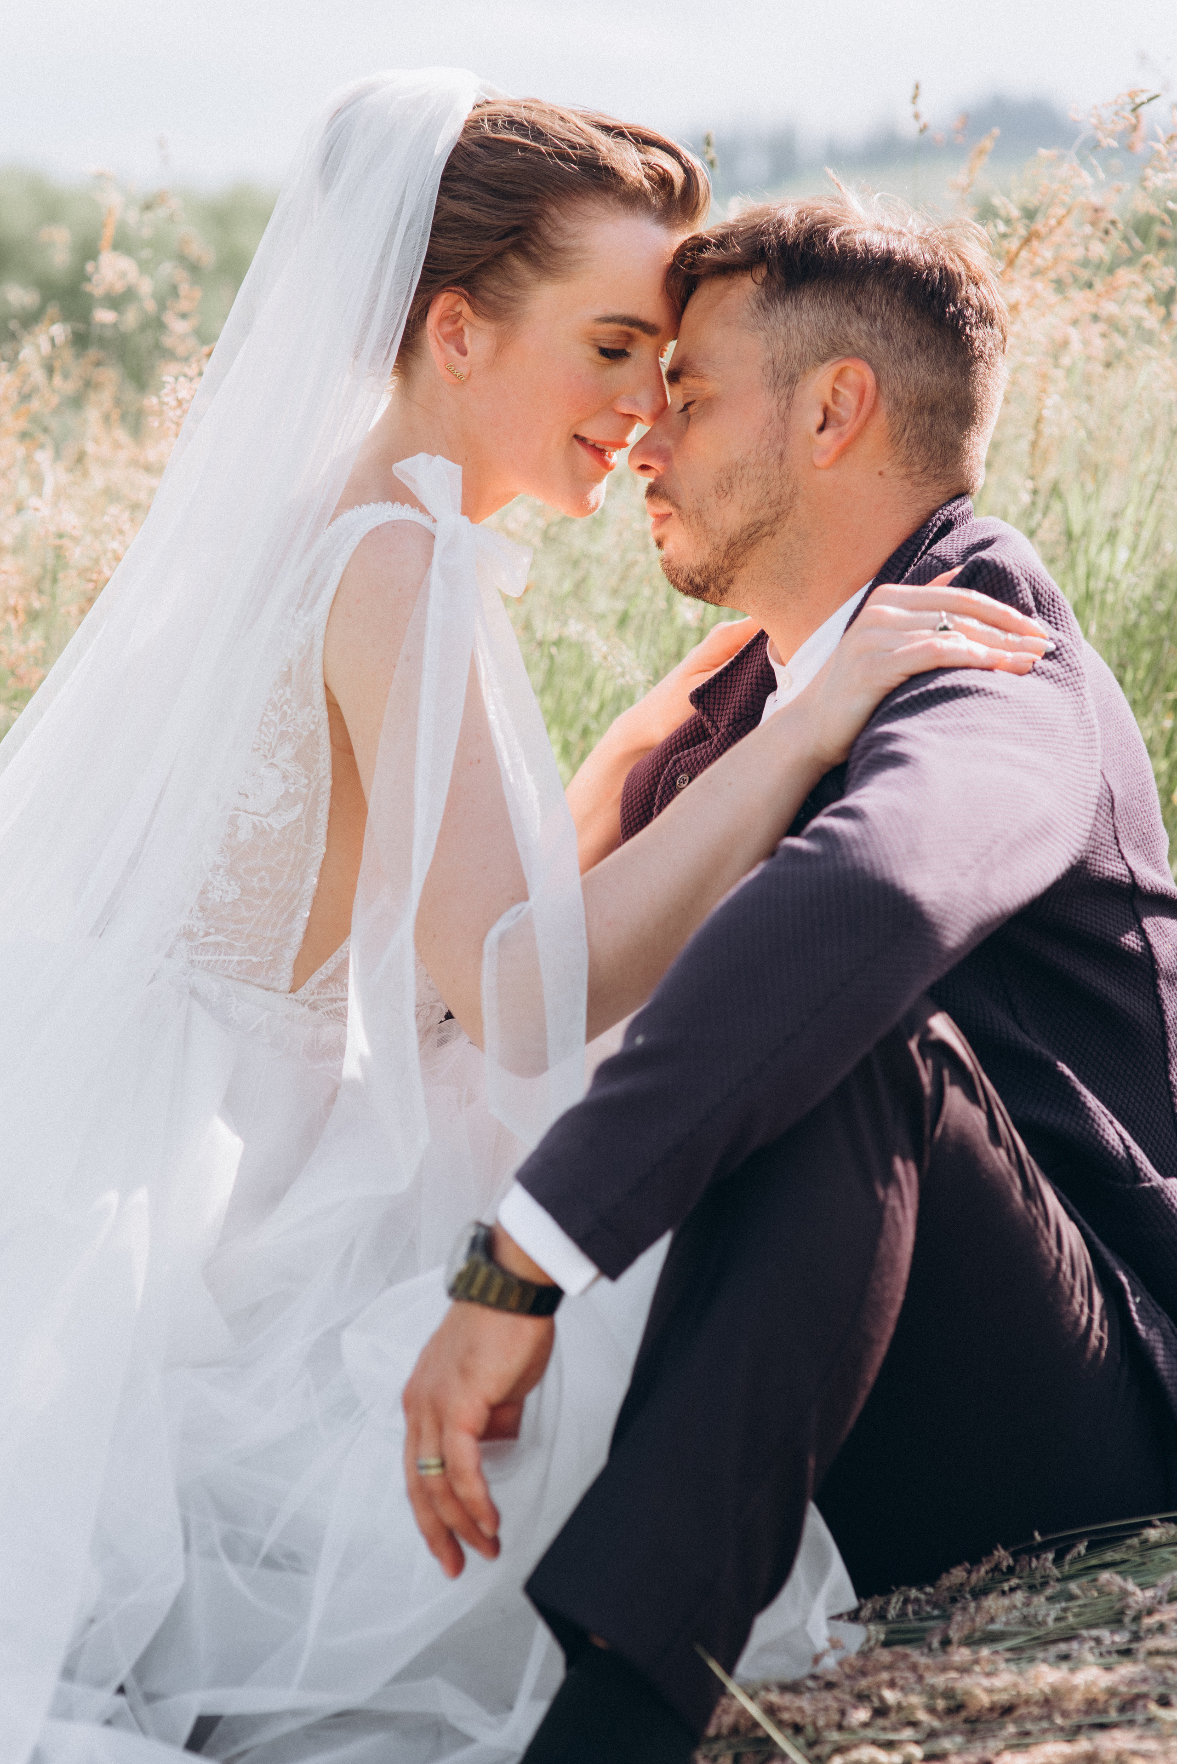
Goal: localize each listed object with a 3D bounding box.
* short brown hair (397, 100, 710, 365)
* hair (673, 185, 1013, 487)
[{"bbox_3d":[-0.049,-0.388,2.540,0.213,0.190,0.170,17,12,10],"label":"short brown hair"},{"bbox_3d":[0.148,-0.320,2.480,0.205,0.178,0.170,-3,7,18],"label":"hair"}]

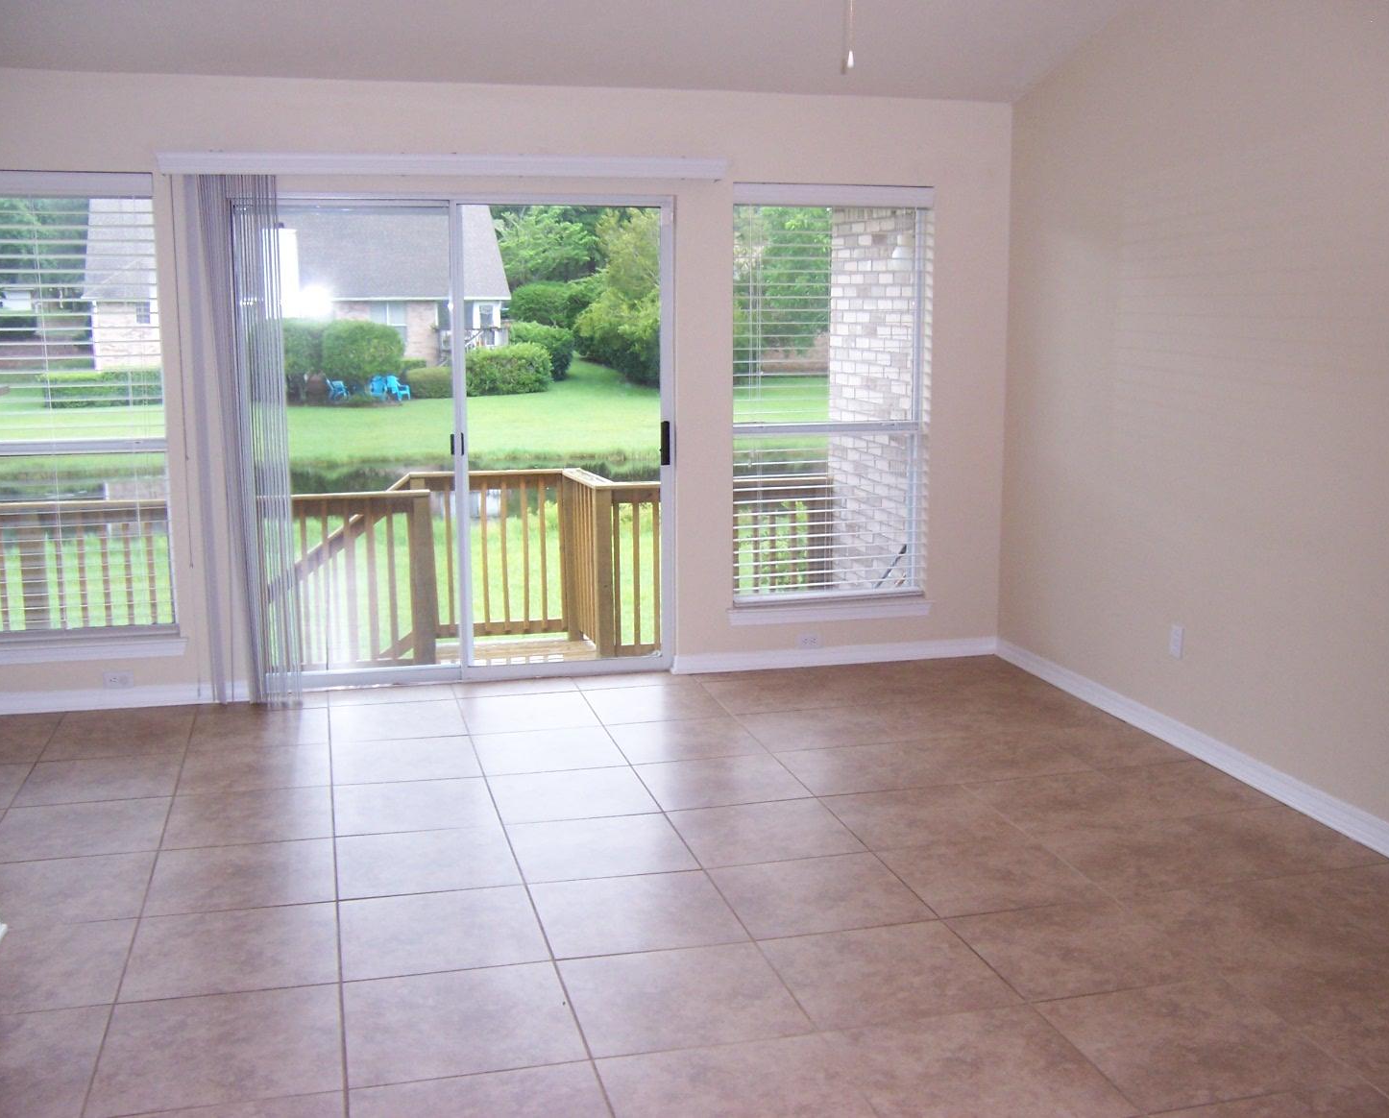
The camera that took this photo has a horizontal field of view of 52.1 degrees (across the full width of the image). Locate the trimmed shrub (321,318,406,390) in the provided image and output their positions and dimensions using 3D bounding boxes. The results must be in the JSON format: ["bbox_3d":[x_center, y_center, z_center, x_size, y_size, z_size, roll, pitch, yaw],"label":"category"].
[{"bbox_3d":[-9.827,-5.989,42.000,2.469,2.244,2.400,-2,10,-14],"label":"trimmed shrub"}]

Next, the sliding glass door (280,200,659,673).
[{"bbox_3d":[-0.954,-0.478,5.955,1.771,2.037,0.101,-2,10,-14],"label":"sliding glass door"}]

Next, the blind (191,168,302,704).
[{"bbox_3d":[-1.766,-0.451,5.589,0.337,2.108,0.106,-2,10,-14],"label":"blind"}]

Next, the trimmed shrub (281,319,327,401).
[{"bbox_3d":[-11.892,-5.886,42.000,2.221,2.451,2.200,-2,10,-14],"label":"trimmed shrub"}]

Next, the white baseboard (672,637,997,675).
[{"bbox_3d":[0.658,0.440,6.490,1.569,0.080,0.020,-2,10,-14],"label":"white baseboard"}]

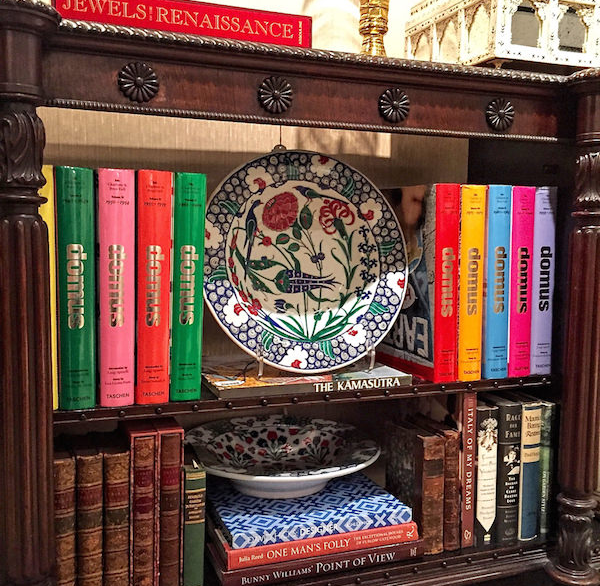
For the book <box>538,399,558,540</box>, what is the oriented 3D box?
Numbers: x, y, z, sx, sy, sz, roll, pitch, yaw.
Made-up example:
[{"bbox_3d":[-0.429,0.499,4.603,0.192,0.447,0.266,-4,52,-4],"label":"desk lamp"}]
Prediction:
[{"bbox_3d":[0.399,0.303,1.230,0.028,0.236,0.158,-1,5,-21],"label":"book"}]

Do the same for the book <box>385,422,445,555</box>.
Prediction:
[{"bbox_3d":[0.196,0.328,1.153,0.041,0.196,0.129,-1,5,-21],"label":"book"}]

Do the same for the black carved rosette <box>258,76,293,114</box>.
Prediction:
[{"bbox_3d":[-0.034,-0.275,0.930,0.050,0.051,0.014,-1,5,-21],"label":"black carved rosette"}]

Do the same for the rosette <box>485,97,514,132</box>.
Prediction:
[{"bbox_3d":[0.316,-0.282,1.061,0.050,0.051,0.014,-1,5,-21],"label":"rosette"}]

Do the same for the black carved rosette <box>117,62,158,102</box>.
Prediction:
[{"bbox_3d":[-0.208,-0.271,0.864,0.050,0.051,0.014,-1,5,-21],"label":"black carved rosette"}]

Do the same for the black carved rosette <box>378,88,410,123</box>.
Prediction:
[{"bbox_3d":[0.140,-0.278,0.995,0.050,0.051,0.014,-1,5,-21],"label":"black carved rosette"}]

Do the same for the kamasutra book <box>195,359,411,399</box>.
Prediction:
[{"bbox_3d":[-0.004,0.134,1.095,0.307,0.014,0.201,-1,5,-21],"label":"kamasutra book"}]

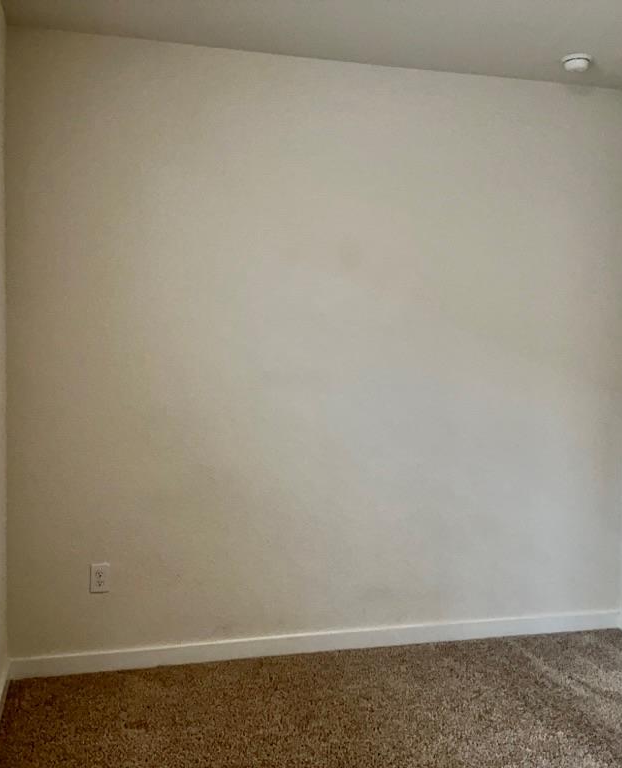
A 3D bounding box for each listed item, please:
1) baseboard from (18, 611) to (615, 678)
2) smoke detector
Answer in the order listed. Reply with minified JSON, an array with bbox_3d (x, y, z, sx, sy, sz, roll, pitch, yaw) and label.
[{"bbox_3d":[0.148,1.102,3.413,2.718,0.080,0.016,0,2,-15],"label":"baseboard"},{"bbox_3d":[1.094,-1.320,3.287,0.126,0.042,0.126,1,2,0],"label":"smoke detector"}]

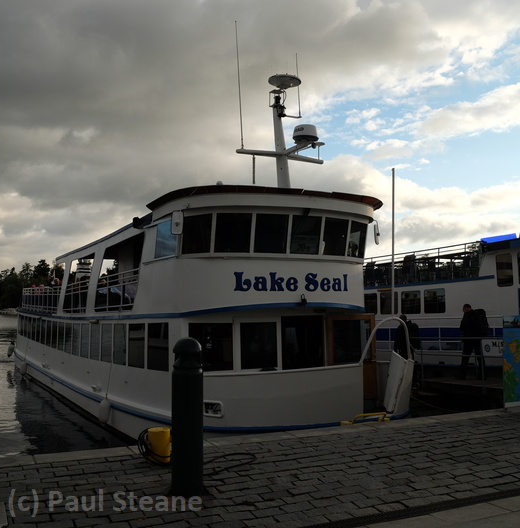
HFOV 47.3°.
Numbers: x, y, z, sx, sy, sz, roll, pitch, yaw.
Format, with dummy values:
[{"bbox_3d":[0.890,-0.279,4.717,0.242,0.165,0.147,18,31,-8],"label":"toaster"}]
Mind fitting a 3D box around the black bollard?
[{"bbox_3d":[-0.580,1.205,4.782,0.250,1.219,0.250,0,-4,0],"label":"black bollard"}]

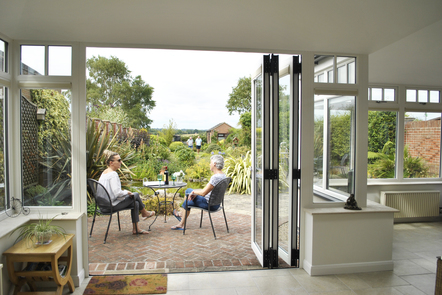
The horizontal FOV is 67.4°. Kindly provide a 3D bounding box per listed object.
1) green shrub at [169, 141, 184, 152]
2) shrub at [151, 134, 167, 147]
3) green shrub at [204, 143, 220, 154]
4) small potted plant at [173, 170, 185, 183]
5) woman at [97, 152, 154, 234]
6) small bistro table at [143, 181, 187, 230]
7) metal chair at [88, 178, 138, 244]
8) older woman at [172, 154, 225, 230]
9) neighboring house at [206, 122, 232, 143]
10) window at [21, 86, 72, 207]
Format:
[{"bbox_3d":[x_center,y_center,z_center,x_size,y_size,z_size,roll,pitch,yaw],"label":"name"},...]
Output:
[{"bbox_3d":[-4.026,-0.045,30.000,1.500,1.100,1.500,0,2,-6],"label":"green shrub"},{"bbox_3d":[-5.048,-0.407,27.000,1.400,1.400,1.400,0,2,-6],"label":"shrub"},{"bbox_3d":[-0.651,0.163,27.000,1.300,1.050,1.300,0,2,-6],"label":"green shrub"},{"bbox_3d":[-0.682,0.479,5.420,0.190,0.210,0.180,0,2,-6],"label":"small potted plant"},{"bbox_3d":[-1.461,0.691,4.989,0.860,1.250,0.500,-1,2,-40],"label":"woman"},{"bbox_3d":[-0.900,0.950,5.403,0.710,0.710,0.710,0,2,-6],"label":"small bistro table"},{"bbox_3d":[-1.618,0.880,4.856,0.510,0.880,0.620,2,2,42],"label":"metal chair"},{"bbox_3d":[-0.372,0.714,5.147,0.920,1.200,0.500,1,2,28],"label":"older woman"},{"bbox_3d":[0.108,-1.599,50.559,4.000,3.800,5.200,0,2,-10],"label":"neighboring house"},{"bbox_3d":[-1.726,0.007,3.297,0.490,1.183,0.070,0,2,-6],"label":"window"}]

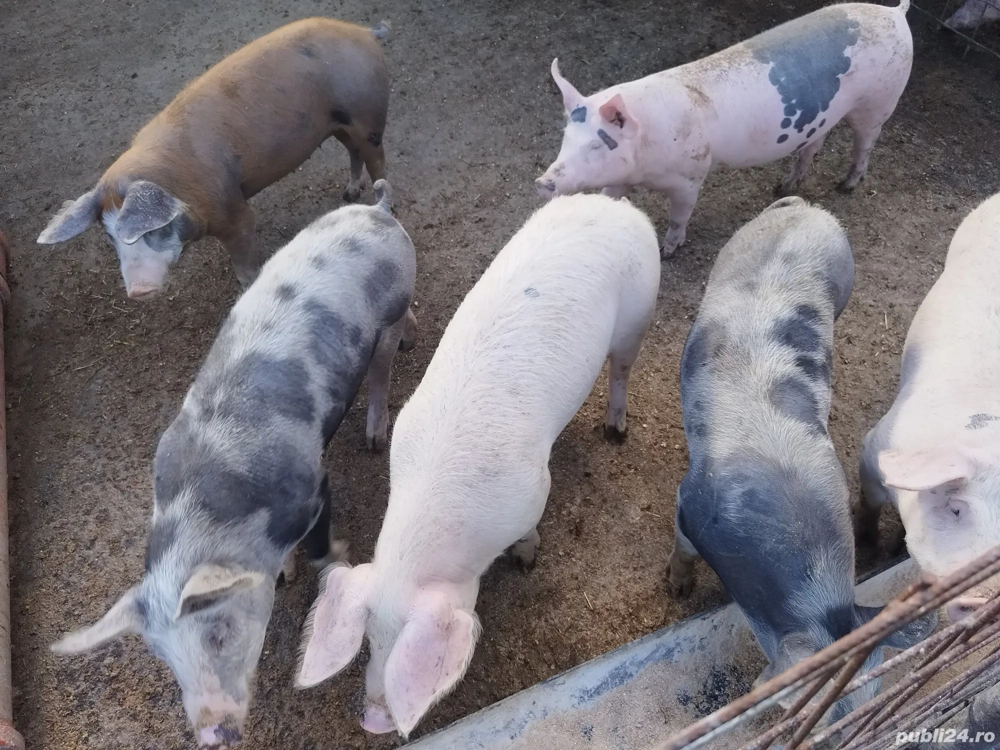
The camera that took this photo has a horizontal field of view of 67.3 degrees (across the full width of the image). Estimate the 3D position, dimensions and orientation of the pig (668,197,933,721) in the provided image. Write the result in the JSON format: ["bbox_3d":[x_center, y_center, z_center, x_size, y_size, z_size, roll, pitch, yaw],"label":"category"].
[{"bbox_3d":[0.578,0.112,1.470,0.371,0.608,1.072,6,44,8],"label":"pig"}]

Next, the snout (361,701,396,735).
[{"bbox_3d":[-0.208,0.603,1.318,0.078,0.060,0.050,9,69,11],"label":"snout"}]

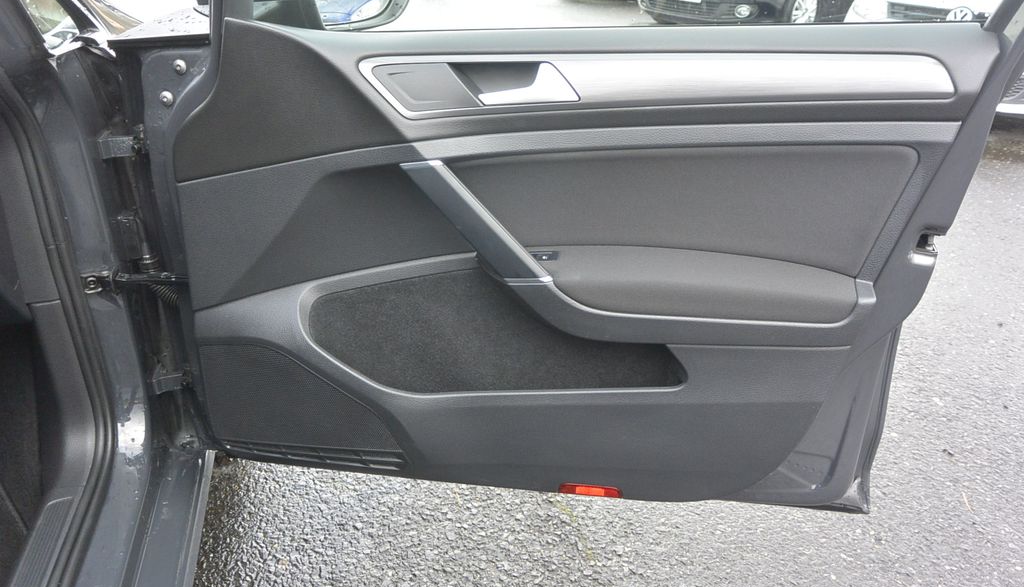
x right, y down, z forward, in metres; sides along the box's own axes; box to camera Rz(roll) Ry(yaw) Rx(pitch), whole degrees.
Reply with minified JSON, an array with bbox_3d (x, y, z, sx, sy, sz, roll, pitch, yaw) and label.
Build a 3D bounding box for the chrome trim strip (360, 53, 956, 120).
[{"bbox_3d":[0.155,-0.238,0.879,0.660,0.072,0.035,3,17,7],"label":"chrome trim strip"}]

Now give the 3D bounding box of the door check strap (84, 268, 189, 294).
[{"bbox_3d":[-0.549,-0.018,1.134,0.160,0.034,0.032,3,25,7],"label":"door check strap"}]

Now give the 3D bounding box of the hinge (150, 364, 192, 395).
[{"bbox_3d":[-0.550,0.139,1.241,0.060,0.043,0.038,-3,25,-7],"label":"hinge"}]

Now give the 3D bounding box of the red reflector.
[{"bbox_3d":[0.115,0.288,1.125,0.091,0.019,0.012,3,25,7],"label":"red reflector"}]

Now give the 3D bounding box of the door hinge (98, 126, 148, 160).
[{"bbox_3d":[-0.546,-0.212,1.077,0.060,0.043,0.038,-3,25,-7],"label":"door hinge"}]

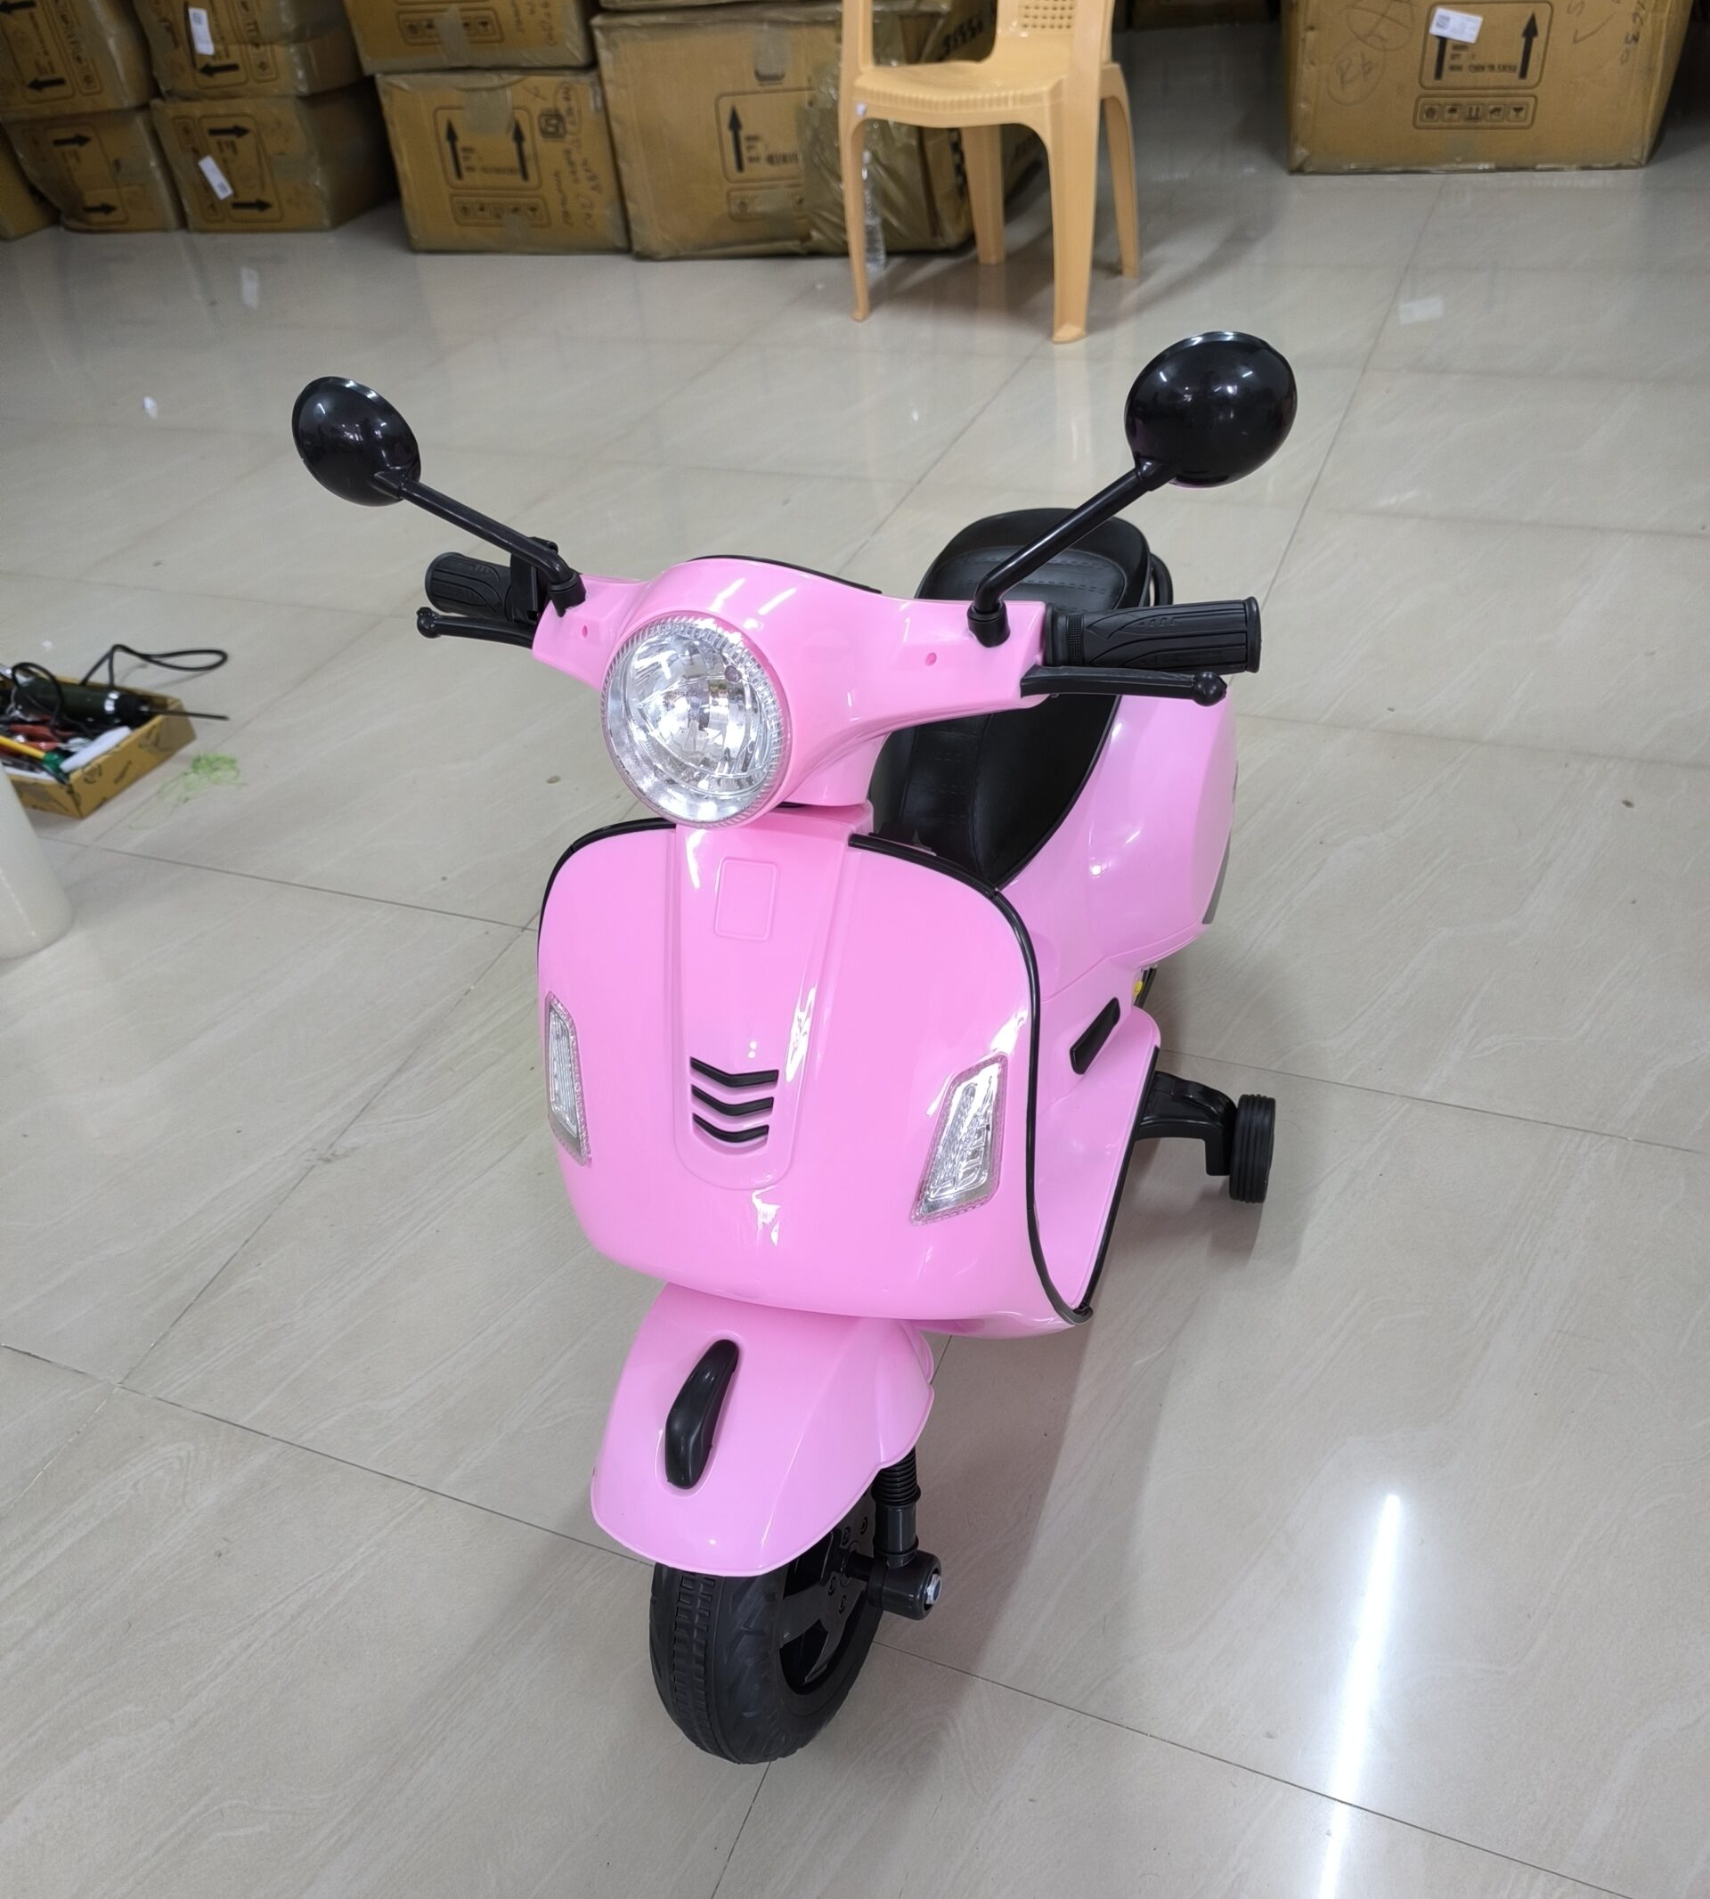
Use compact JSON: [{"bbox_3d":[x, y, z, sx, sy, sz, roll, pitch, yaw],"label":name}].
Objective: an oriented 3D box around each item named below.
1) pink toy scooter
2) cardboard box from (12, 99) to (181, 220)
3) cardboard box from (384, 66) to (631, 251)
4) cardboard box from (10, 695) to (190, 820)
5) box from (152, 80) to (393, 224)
[{"bbox_3d":[0.041,-0.076,0.999,0.500,0.775,0.945,7,41,16],"label":"pink toy scooter"},{"bbox_3d":[-2.090,-2.432,4.612,0.460,0.303,0.620,8,41,18],"label":"cardboard box"},{"bbox_3d":[-0.756,-2.138,3.973,0.635,0.405,0.680,8,41,18],"label":"cardboard box"},{"bbox_3d":[-1.076,-0.280,1.987,0.360,0.058,0.197,13,43,23],"label":"cardboard box"},{"bbox_3d":[-1.605,-2.367,4.435,0.500,0.336,0.620,8,41,18],"label":"box"}]

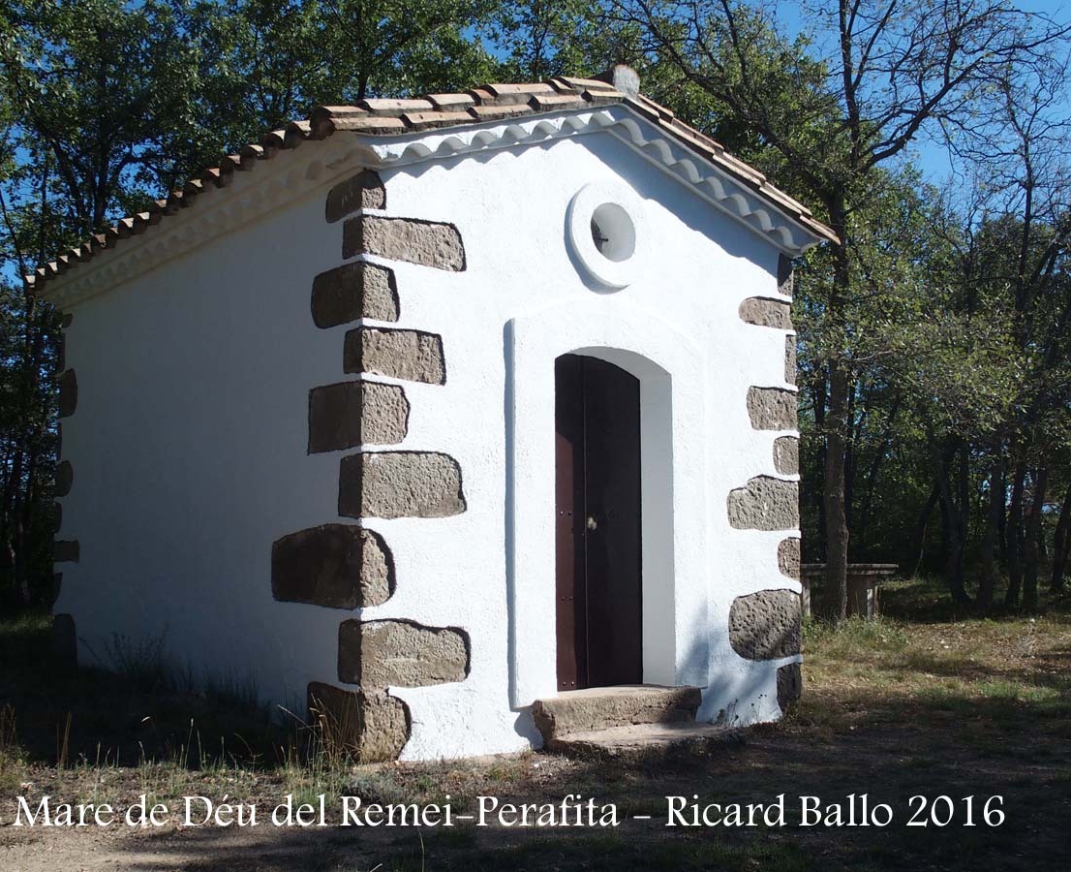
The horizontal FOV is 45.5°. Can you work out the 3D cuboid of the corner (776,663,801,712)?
[{"bbox_3d":[1.638,1.803,9.268,0.252,0.350,0.525,3,-6,-38],"label":"corner"}]

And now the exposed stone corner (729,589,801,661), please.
[{"bbox_3d":[1.464,1.281,8.676,0.716,0.476,0.286,4,-7,-38],"label":"exposed stone corner"}]

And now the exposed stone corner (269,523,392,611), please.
[{"bbox_3d":[-1.199,0.757,7.471,0.211,0.472,1.071,3,-6,-38],"label":"exposed stone corner"}]

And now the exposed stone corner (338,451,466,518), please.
[{"bbox_3d":[-0.756,0.289,7.334,0.697,0.384,0.253,3,-6,-38],"label":"exposed stone corner"}]

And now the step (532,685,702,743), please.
[{"bbox_3d":[0.444,1.728,8.104,1.274,0.224,0.469,3,-6,-38],"label":"step"}]

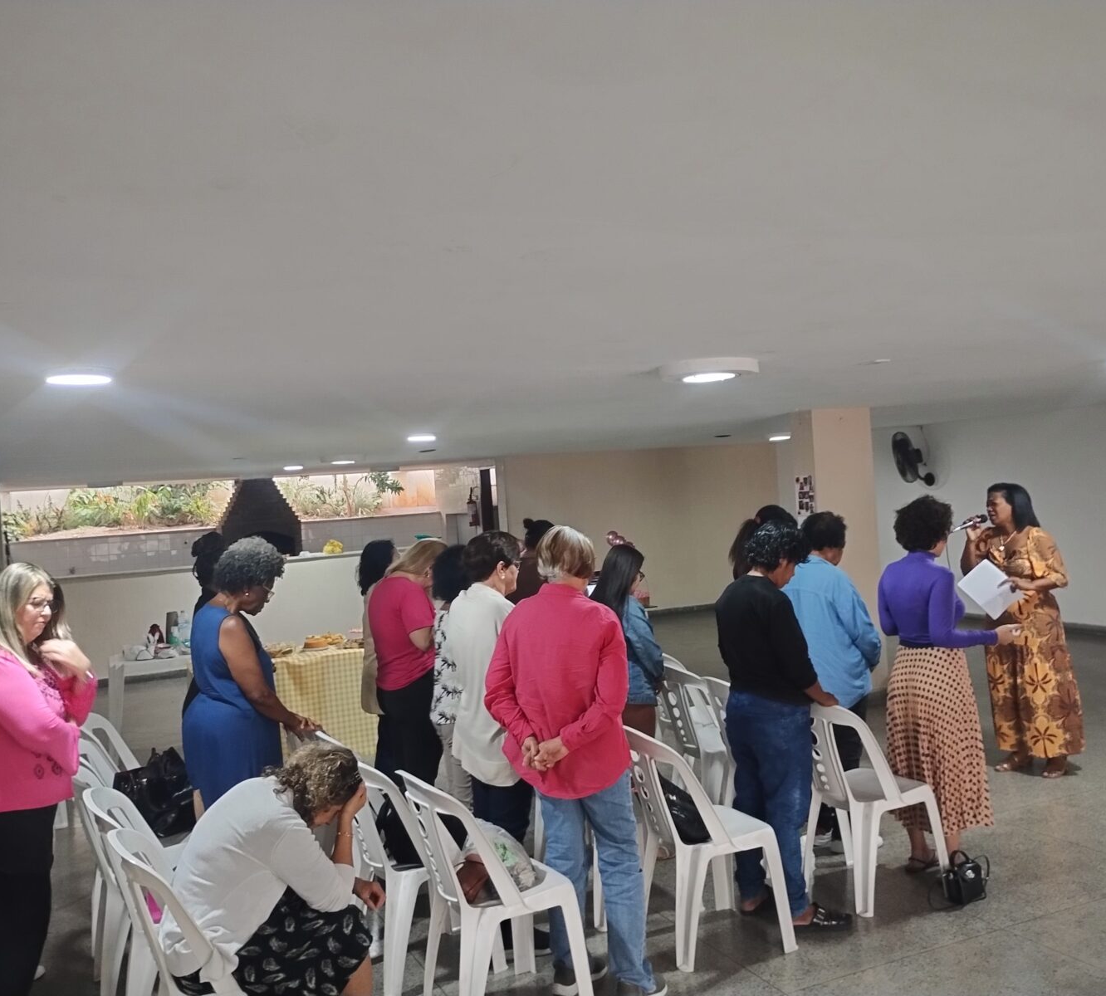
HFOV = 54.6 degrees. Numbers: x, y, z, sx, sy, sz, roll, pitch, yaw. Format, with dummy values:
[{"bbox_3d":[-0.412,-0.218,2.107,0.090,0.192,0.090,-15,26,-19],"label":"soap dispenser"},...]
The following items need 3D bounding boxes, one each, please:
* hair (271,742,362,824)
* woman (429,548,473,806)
[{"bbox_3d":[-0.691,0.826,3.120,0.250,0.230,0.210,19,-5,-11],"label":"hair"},{"bbox_3d":[-0.349,0.960,4.500,0.390,1.550,0.450,-4,1,-22],"label":"woman"}]

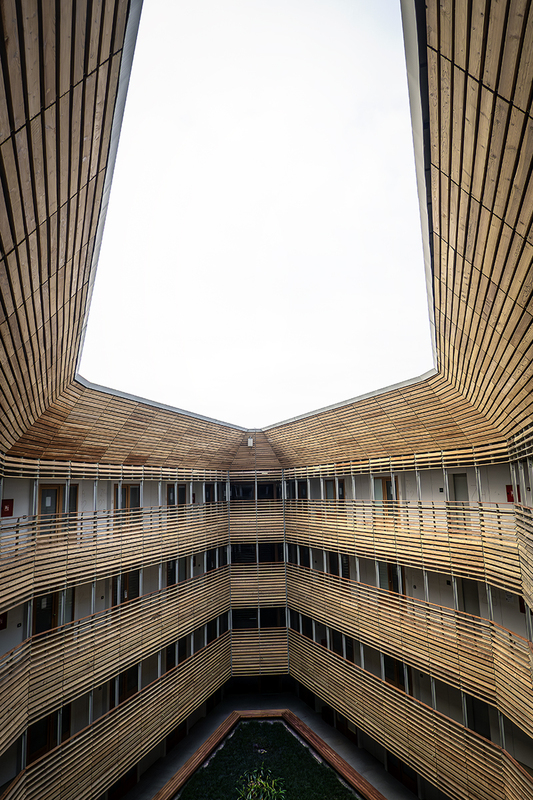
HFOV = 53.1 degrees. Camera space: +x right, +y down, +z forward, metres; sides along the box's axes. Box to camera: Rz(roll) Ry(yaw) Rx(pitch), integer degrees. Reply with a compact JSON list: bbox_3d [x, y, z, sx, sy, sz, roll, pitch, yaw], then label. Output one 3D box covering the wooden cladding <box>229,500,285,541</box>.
[{"bbox_3d":[-0.460,6.021,26.265,2.680,2.070,0.200,-1,-10,-2],"label":"wooden cladding"}]

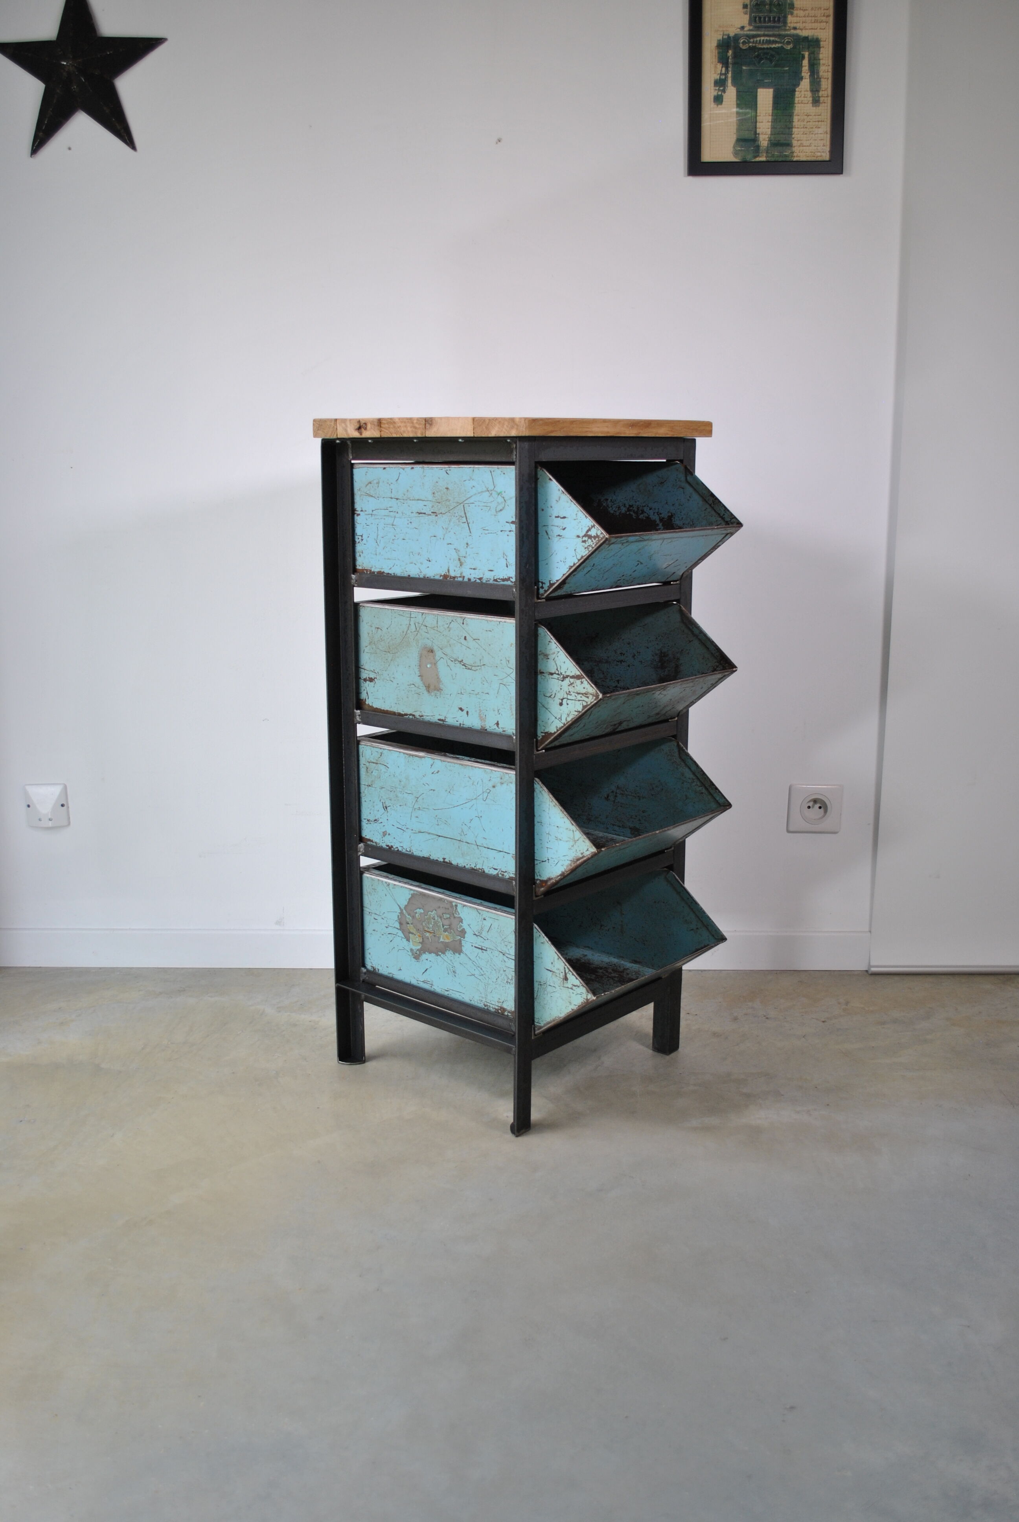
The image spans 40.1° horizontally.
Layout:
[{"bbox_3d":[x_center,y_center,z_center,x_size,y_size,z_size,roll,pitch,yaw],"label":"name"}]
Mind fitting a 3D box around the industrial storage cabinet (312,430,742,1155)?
[{"bbox_3d":[0.003,0.003,2.013,0.352,0.908,0.377,11,16,40],"label":"industrial storage cabinet"}]

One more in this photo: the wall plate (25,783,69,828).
[{"bbox_3d":[-0.798,0.079,2.405,0.075,0.075,0.020,0,12,1],"label":"wall plate"}]

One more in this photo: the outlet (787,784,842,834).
[{"bbox_3d":[0.524,0.083,2.394,0.088,0.084,0.011,0,12,1],"label":"outlet"}]

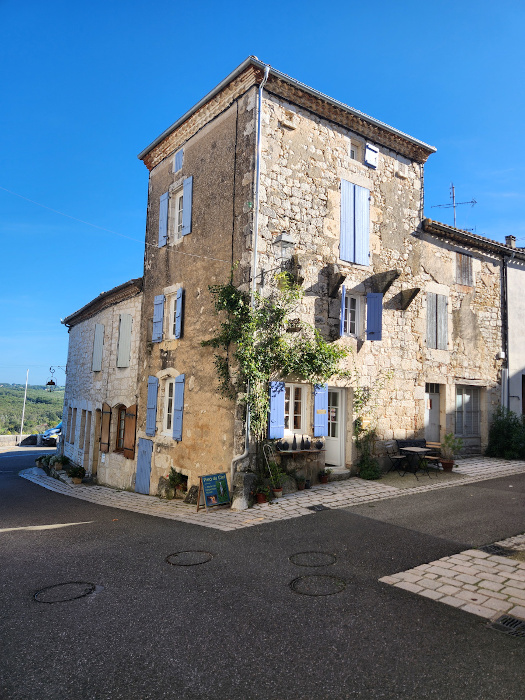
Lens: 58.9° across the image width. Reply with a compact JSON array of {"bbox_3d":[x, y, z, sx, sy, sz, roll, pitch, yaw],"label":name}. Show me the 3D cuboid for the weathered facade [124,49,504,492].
[{"bbox_3d":[2.316,-1.005,15.705,10.700,10.500,6.400,4,-5,-34],"label":"weathered facade"}]

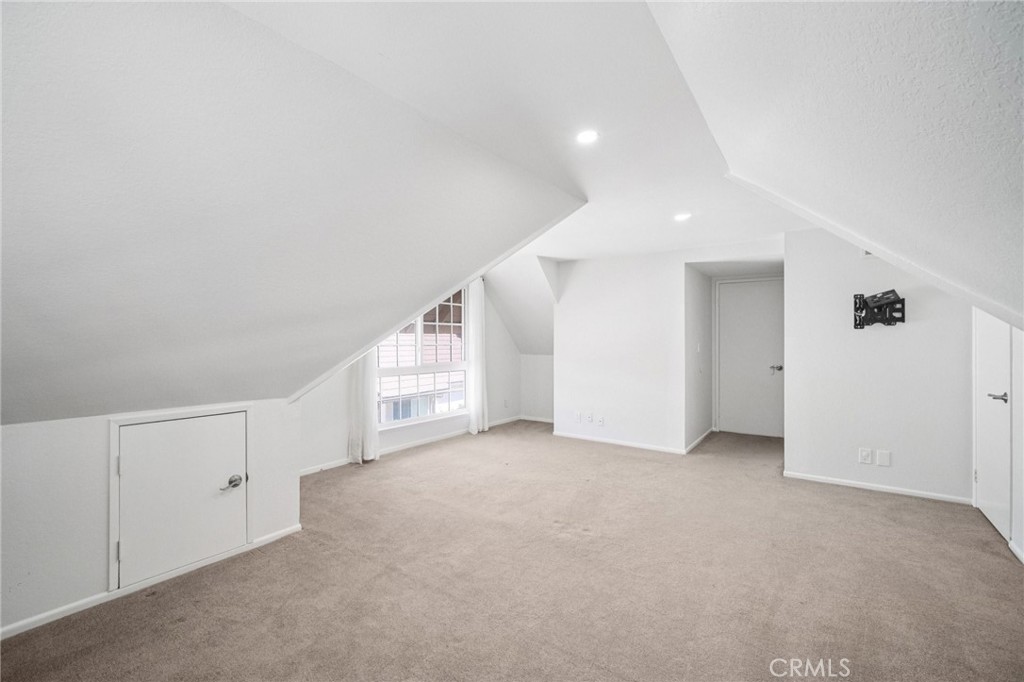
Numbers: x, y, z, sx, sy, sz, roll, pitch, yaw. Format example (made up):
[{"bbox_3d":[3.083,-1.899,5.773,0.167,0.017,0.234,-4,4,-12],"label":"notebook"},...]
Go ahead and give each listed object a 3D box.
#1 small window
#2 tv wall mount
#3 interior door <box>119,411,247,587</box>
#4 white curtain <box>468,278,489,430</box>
[{"bbox_3d":[-1.059,0.080,4.870,0.100,1.670,1.420,0,0,38],"label":"small window"},{"bbox_3d":[2.989,-0.255,3.246,0.300,0.310,0.140,0,0,35],"label":"tv wall mount"},{"bbox_3d":[-1.758,0.806,2.162,0.045,0.790,0.545,0,0,38],"label":"interior door"},{"bbox_3d":[-0.468,0.170,5.441,0.130,2.120,0.340,0,0,38],"label":"white curtain"}]

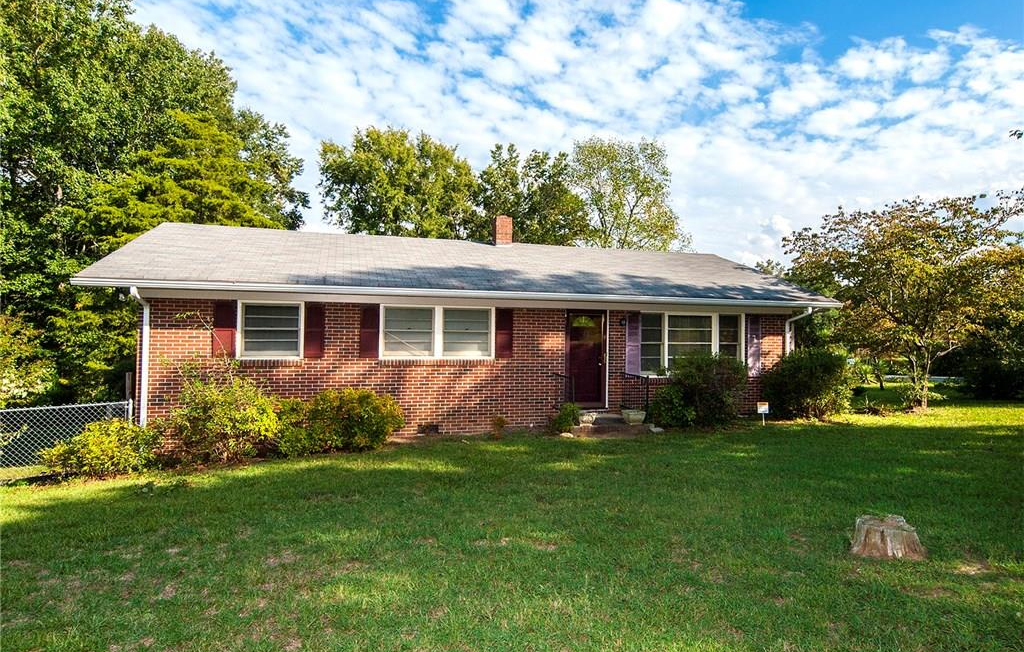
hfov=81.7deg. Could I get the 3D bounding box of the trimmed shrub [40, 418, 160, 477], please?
[{"bbox_3d":[-6.624,1.879,9.500,1.650,0.820,1.250,1,-1,-16],"label":"trimmed shrub"}]

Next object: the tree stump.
[{"bbox_3d":[3.029,1.669,4.760,0.540,0.230,0.530,1,-1,0],"label":"tree stump"}]

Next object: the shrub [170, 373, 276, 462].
[{"bbox_3d":[-4.851,1.511,9.880,1.680,1.450,1.250,1,-1,-16],"label":"shrub"}]

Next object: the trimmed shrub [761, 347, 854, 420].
[{"bbox_3d":[6.668,1.251,13.350,1.850,1.590,1.600,1,-1,-16],"label":"trimmed shrub"}]

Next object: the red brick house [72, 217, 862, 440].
[{"bbox_3d":[-1.034,-0.259,15.913,14.950,5.200,9.600,1,-1,-16],"label":"red brick house"}]

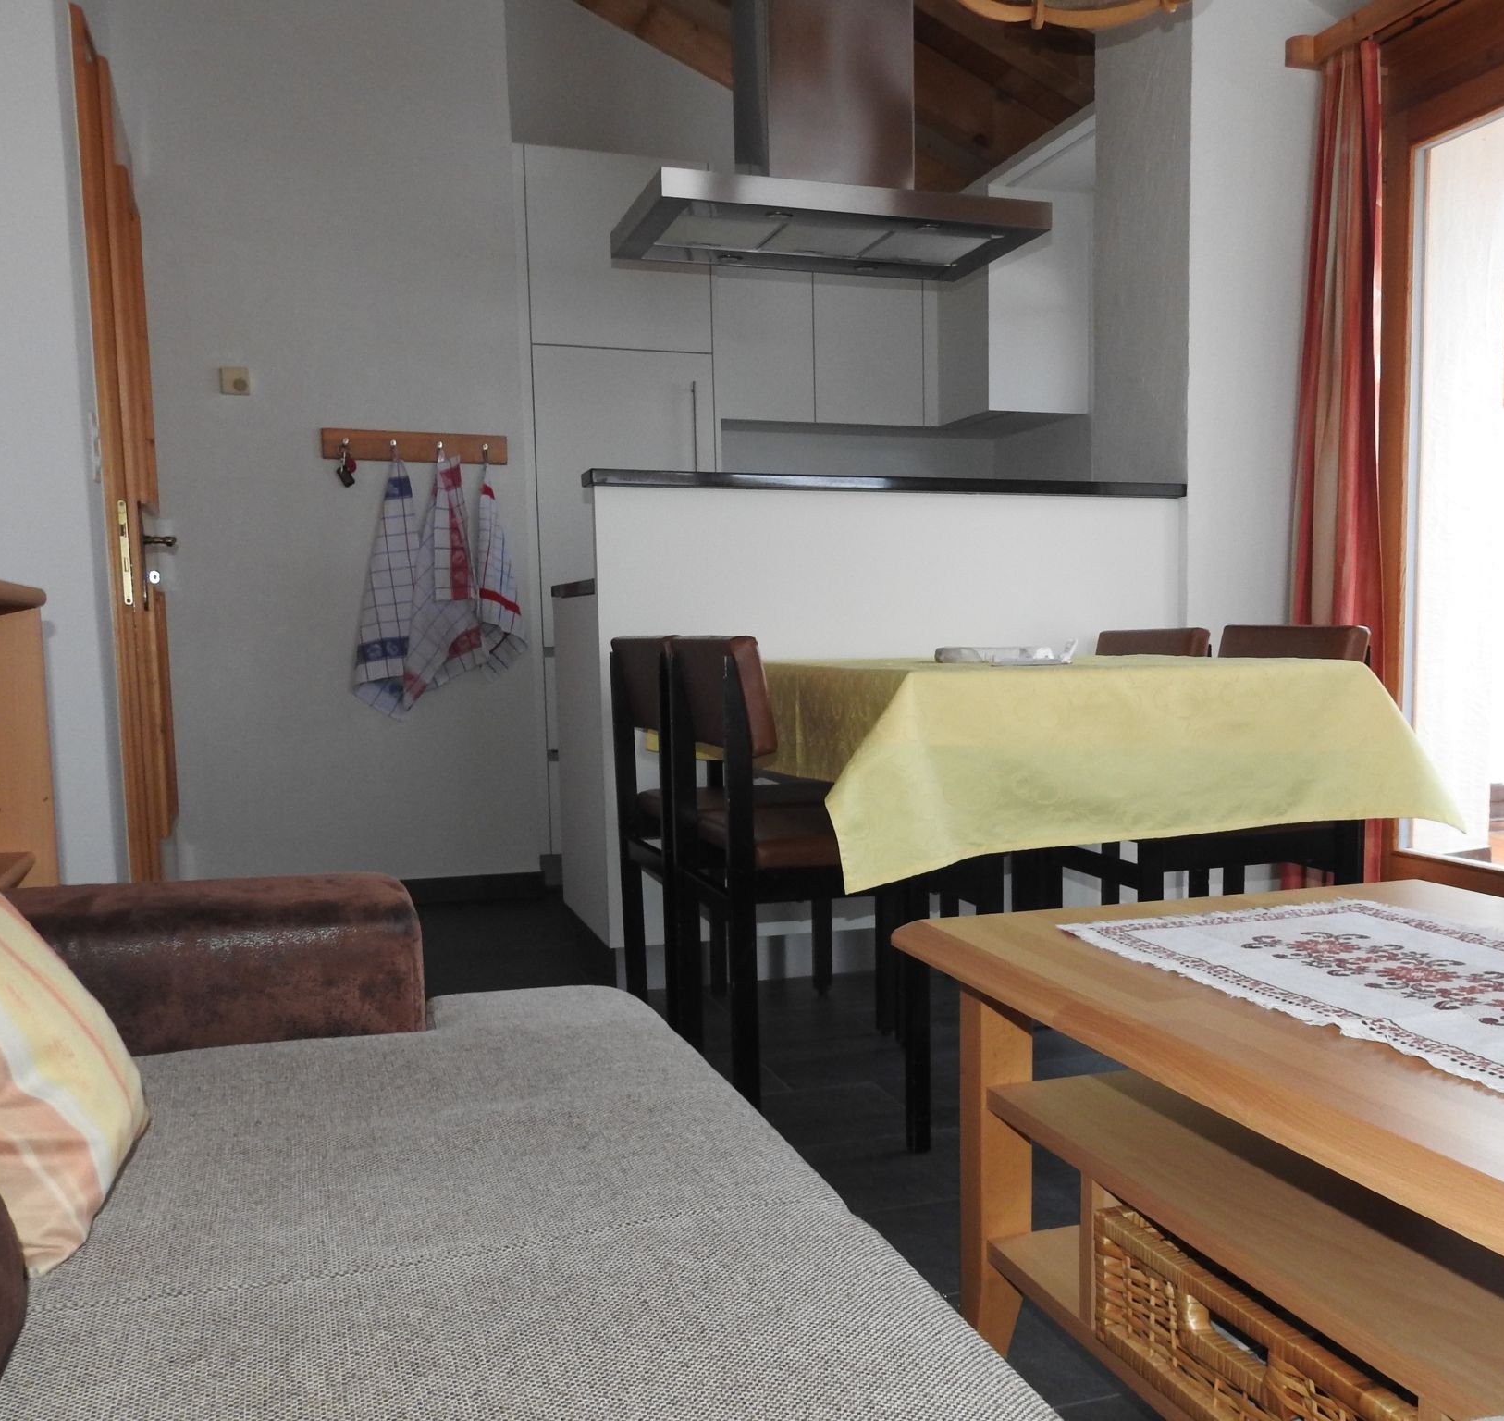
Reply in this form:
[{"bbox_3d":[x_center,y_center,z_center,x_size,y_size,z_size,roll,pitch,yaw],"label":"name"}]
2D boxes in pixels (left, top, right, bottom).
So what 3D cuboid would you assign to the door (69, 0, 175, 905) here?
[{"bbox_3d":[-1.462,-0.417,3.096,0.080,2.135,0.700,-3,4,-21],"label":"door"}]

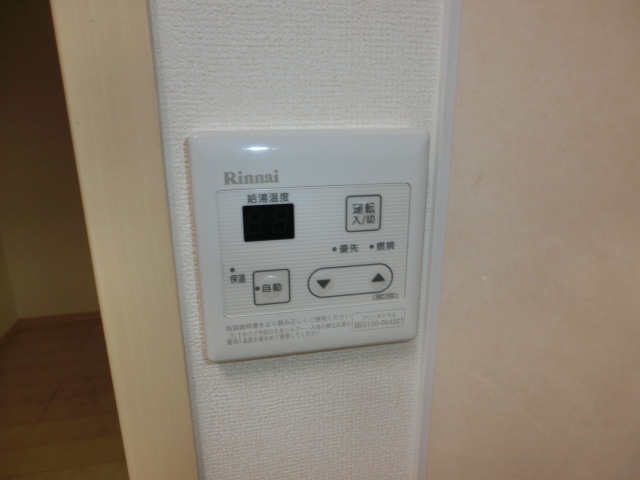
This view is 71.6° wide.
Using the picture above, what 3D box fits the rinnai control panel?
[{"bbox_3d":[-0.003,0.004,0.235,0.120,0.120,0.018,-3,16,-11],"label":"rinnai control panel"}]

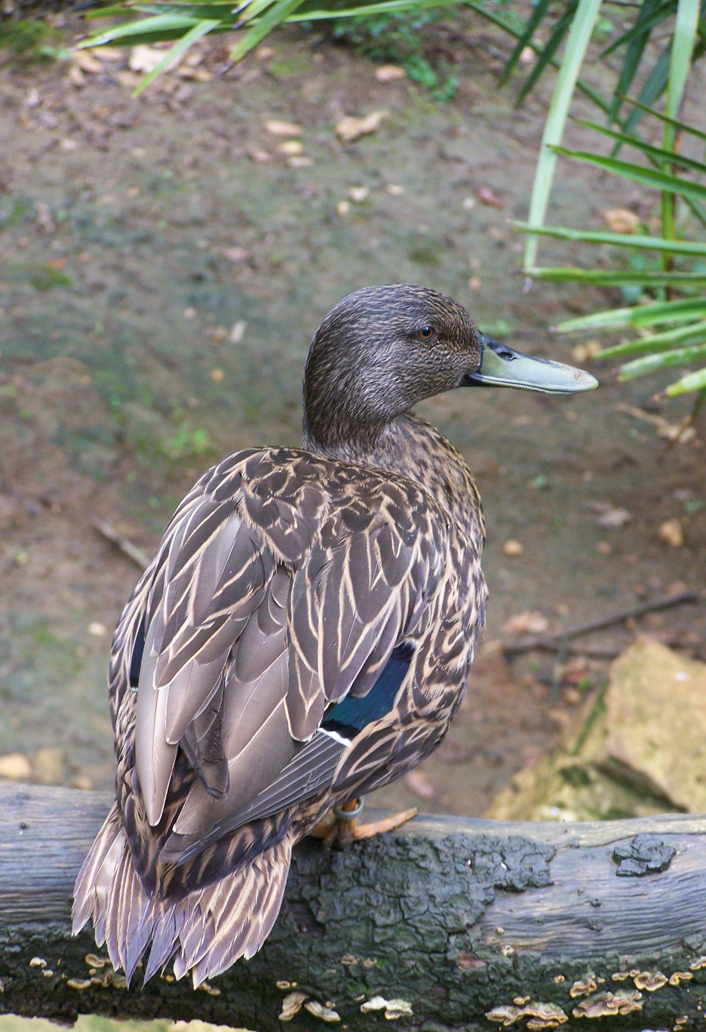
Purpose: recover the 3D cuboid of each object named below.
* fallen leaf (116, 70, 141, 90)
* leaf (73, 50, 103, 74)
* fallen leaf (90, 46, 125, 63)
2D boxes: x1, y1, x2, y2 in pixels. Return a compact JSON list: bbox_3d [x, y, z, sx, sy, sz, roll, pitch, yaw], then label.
[{"bbox_3d":[-0.178,-0.345,3.992,0.020,0.006,0.025,0,30,0],"label":"fallen leaf"},{"bbox_3d":[-0.212,-0.362,4.019,0.009,0.008,0.029,-23,37,-34],"label":"leaf"},{"bbox_3d":[-0.196,-0.370,4.034,0.026,0.006,0.015,5,30,9],"label":"fallen leaf"}]

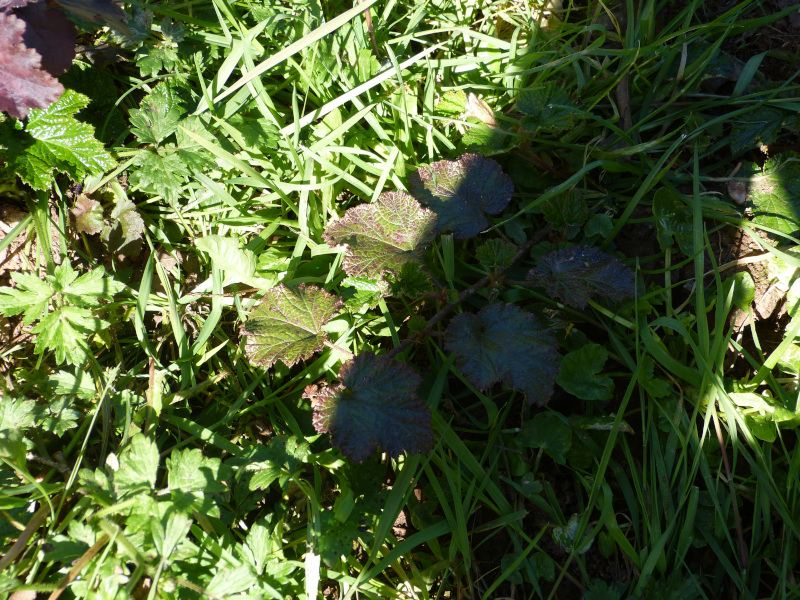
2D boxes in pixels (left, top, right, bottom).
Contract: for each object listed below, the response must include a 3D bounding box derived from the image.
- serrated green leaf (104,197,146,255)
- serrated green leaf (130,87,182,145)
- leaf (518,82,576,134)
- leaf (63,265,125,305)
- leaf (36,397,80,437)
[{"bbox_3d":[-0.191,-0.049,1.015,0.044,0.012,0.033,39,71,16],"label":"serrated green leaf"},{"bbox_3d":[-0.176,-0.132,1.047,0.036,0.010,0.048,-8,65,-4],"label":"serrated green leaf"},{"bbox_3d":[0.110,-0.144,1.083,0.046,0.011,0.047,16,69,8],"label":"leaf"},{"bbox_3d":[-0.206,-0.010,0.979,0.042,0.009,0.029,-2,65,-1],"label":"leaf"},{"bbox_3d":[-0.222,0.075,0.945,0.029,0.008,0.028,5,65,0],"label":"leaf"}]

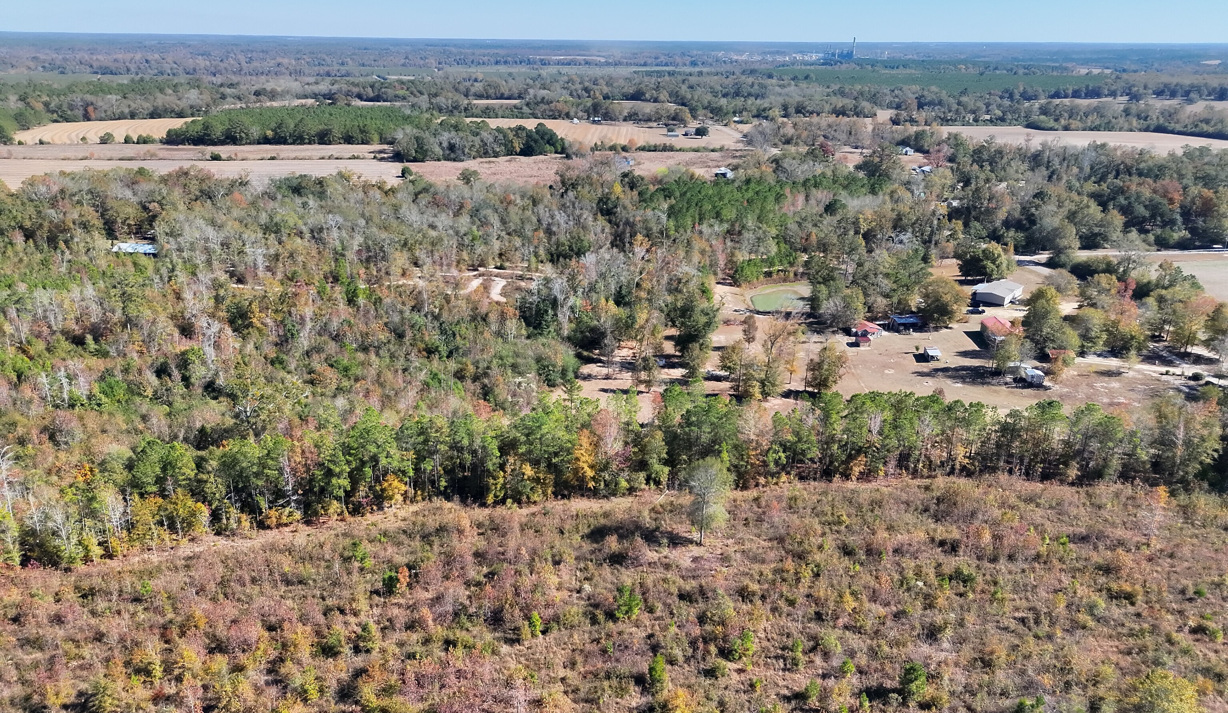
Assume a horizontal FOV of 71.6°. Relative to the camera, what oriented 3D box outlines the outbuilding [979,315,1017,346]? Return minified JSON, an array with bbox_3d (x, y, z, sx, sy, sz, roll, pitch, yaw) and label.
[{"bbox_3d":[106.270,-6.780,233.030,7.150,4.350,13.100,2,21,4],"label":"outbuilding"}]

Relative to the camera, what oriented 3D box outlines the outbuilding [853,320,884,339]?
[{"bbox_3d":[69.740,-7.550,234.820,7.300,3.850,5.500,-4,21,-12],"label":"outbuilding"}]

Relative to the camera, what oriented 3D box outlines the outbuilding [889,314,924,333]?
[{"bbox_3d":[82.440,-9.590,241.420,7.000,3.250,5.700,-2,21,-7],"label":"outbuilding"}]

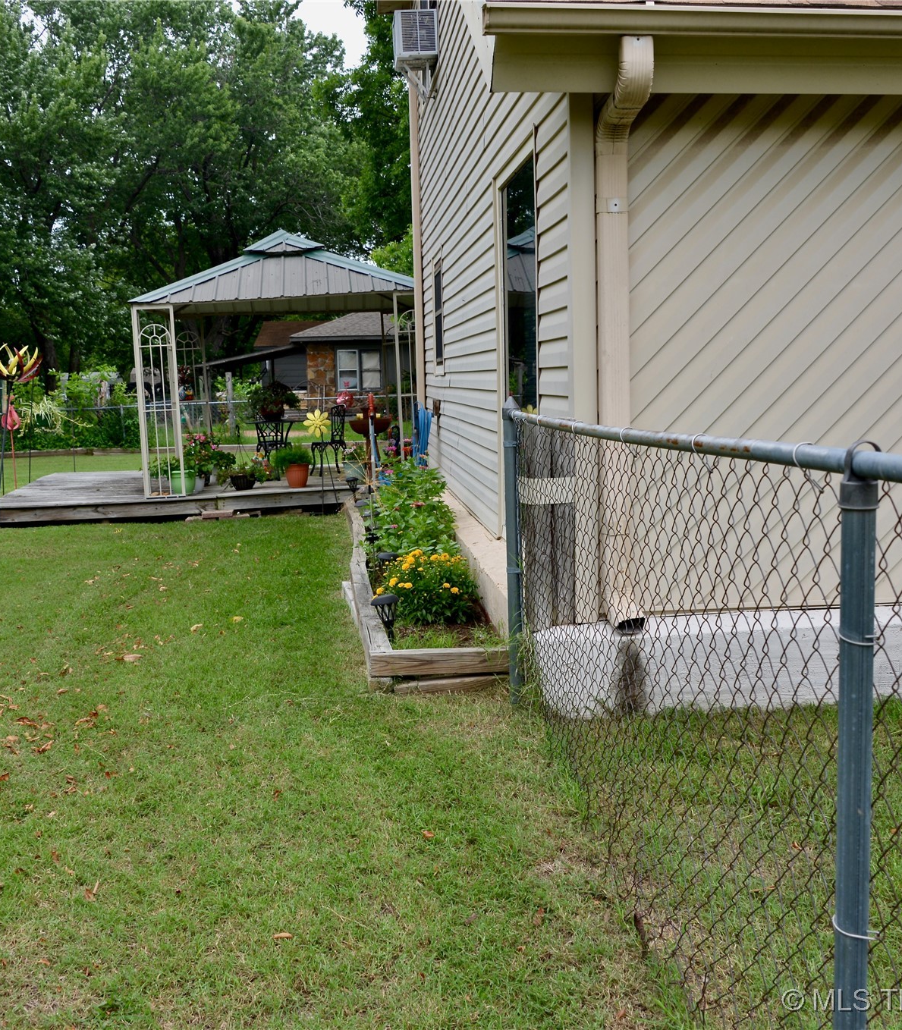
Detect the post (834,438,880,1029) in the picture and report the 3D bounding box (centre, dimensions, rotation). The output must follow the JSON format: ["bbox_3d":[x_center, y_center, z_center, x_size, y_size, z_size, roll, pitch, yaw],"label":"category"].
[{"bbox_3d":[0.521,0.492,1.567,0.046,1.170,0.046,-2,7,-5],"label":"post"}]

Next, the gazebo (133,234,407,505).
[{"bbox_3d":[-1.928,-1.918,14.521,3.306,2.996,3.346,-3,7,-5],"label":"gazebo"}]

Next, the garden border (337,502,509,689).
[{"bbox_3d":[-0.367,0.269,8.588,0.675,0.165,7.049,-2,7,-5],"label":"garden border"}]

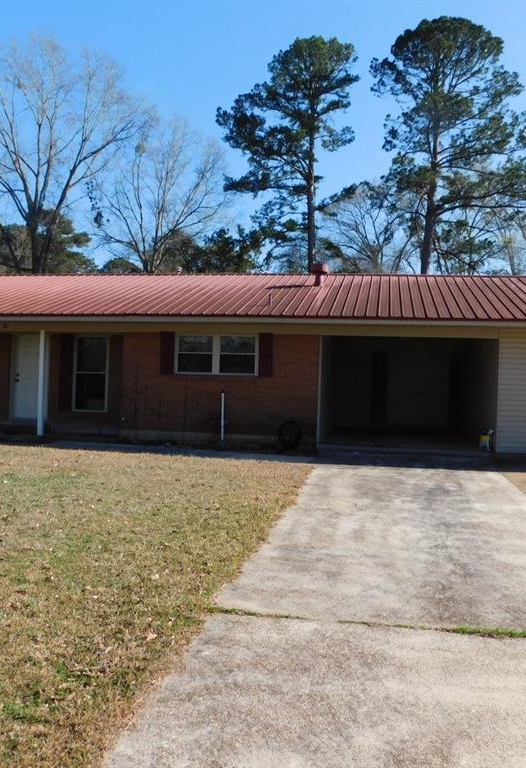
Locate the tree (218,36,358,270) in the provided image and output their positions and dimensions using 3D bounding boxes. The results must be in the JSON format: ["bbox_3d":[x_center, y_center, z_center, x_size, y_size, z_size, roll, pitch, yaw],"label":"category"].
[{"bbox_3d":[1.314,-9.735,40.046,7.984,21.384,7.584,2,1,1],"label":"tree"}]

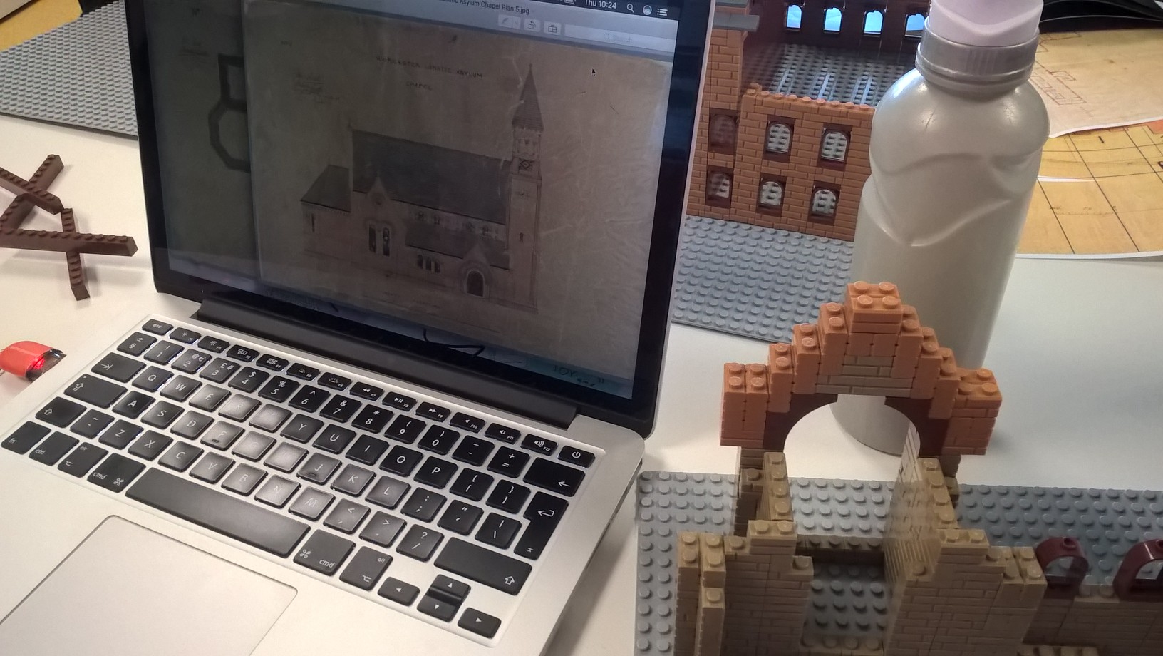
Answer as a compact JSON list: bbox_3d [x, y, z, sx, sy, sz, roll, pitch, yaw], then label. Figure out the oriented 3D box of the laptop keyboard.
[{"bbox_3d":[-0.138,0.060,0.459,0.275,0.006,0.107,14,43,19],"label":"laptop keyboard"}]

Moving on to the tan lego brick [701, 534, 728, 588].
[{"bbox_3d":[0.046,0.081,0.335,0.008,0.011,0.016,1,40,5],"label":"tan lego brick"}]

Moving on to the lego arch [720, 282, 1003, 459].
[{"bbox_3d":[0.099,0.015,0.339,0.096,0.069,0.016,2,40,5],"label":"lego arch"}]

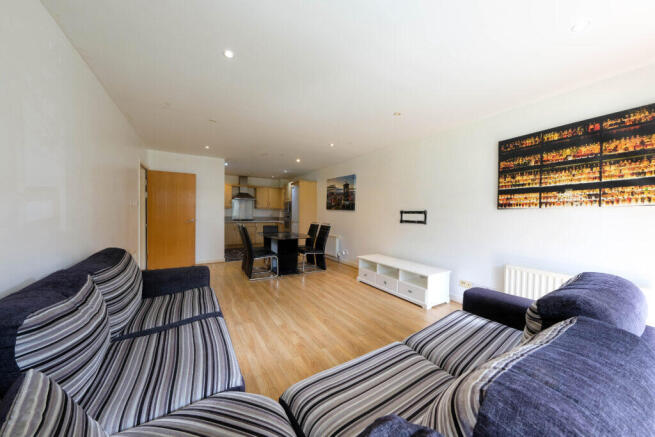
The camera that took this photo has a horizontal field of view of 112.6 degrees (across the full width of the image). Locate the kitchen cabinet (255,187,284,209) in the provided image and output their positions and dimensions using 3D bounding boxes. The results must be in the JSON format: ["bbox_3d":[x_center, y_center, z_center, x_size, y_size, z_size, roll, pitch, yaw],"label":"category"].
[{"bbox_3d":[-2.039,-0.684,7.568,0.960,0.710,0.330,0,1,-31],"label":"kitchen cabinet"}]

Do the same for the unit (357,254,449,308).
[{"bbox_3d":[1.125,0.930,3.466,0.485,0.440,1.390,0,1,-31],"label":"unit"}]

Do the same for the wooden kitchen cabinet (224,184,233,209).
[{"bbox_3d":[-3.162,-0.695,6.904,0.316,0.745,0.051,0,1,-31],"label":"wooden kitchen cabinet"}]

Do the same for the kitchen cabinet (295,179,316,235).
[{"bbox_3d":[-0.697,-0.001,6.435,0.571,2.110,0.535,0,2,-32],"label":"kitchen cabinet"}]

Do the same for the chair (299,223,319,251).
[{"bbox_3d":[-0.572,0.608,5.142,0.620,0.950,0.440,0,1,-31],"label":"chair"}]

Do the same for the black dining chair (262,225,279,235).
[{"bbox_3d":[-1.365,0.599,5.351,0.430,0.940,0.620,0,1,-31],"label":"black dining chair"}]

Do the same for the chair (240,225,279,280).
[{"bbox_3d":[-1.302,0.609,4.138,0.650,0.960,0.440,0,1,-31],"label":"chair"}]

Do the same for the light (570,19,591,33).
[{"bbox_3d":[1.674,-1.277,1.445,0.085,0.025,0.085,0,1,-31],"label":"light"}]

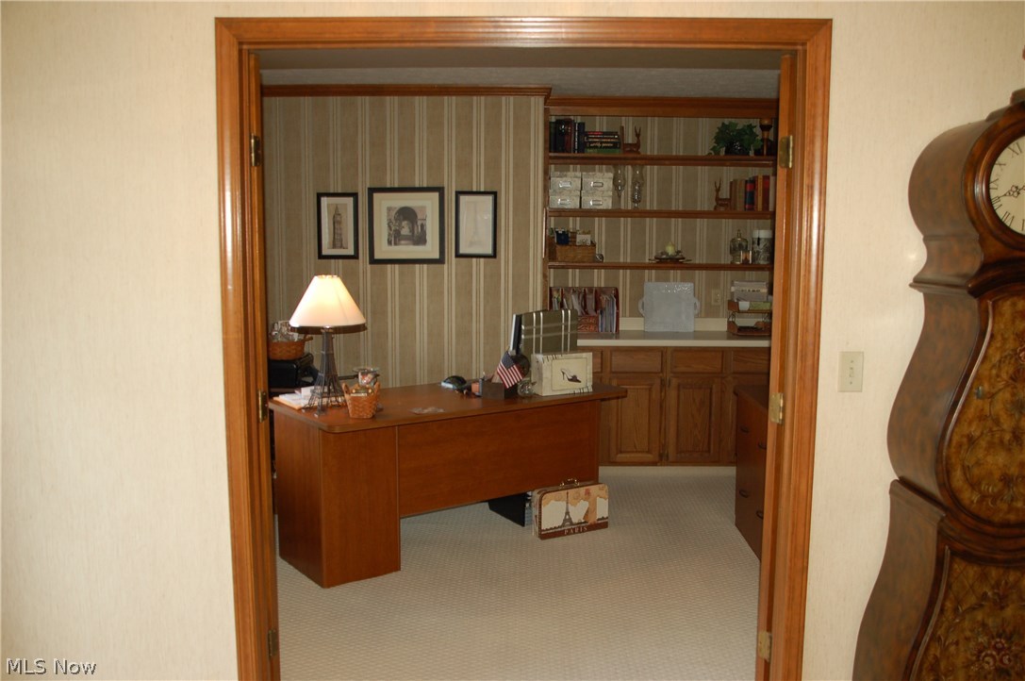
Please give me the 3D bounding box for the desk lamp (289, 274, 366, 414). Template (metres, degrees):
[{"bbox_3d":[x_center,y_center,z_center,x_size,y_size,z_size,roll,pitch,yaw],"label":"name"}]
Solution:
[{"bbox_3d":[-0.833,0.018,3.964,0.340,0.605,0.340,-5,8,-36],"label":"desk lamp"}]

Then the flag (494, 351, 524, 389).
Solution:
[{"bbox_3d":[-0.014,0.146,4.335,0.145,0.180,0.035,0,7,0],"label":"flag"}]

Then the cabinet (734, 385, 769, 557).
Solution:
[{"bbox_3d":[1.473,0.675,4.372,0.560,0.745,0.780,0,7,0],"label":"cabinet"}]

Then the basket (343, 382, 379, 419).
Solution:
[{"bbox_3d":[-0.670,0.257,3.927,0.155,0.140,0.120,0,7,0],"label":"basket"}]

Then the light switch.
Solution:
[{"bbox_3d":[0.947,0.089,2.465,0.070,0.114,0.016,0,7,0],"label":"light switch"}]

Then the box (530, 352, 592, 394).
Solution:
[{"bbox_3d":[0.251,0.163,4.509,0.284,0.200,0.145,-3,7,-24],"label":"box"}]

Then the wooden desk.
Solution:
[{"bbox_3d":[-0.278,0.653,4.433,1.658,0.760,0.755,-5,8,-36],"label":"wooden desk"}]

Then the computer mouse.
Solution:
[{"bbox_3d":[-0.301,0.226,4.608,0.072,0.047,0.120,-5,8,-36],"label":"computer mouse"}]

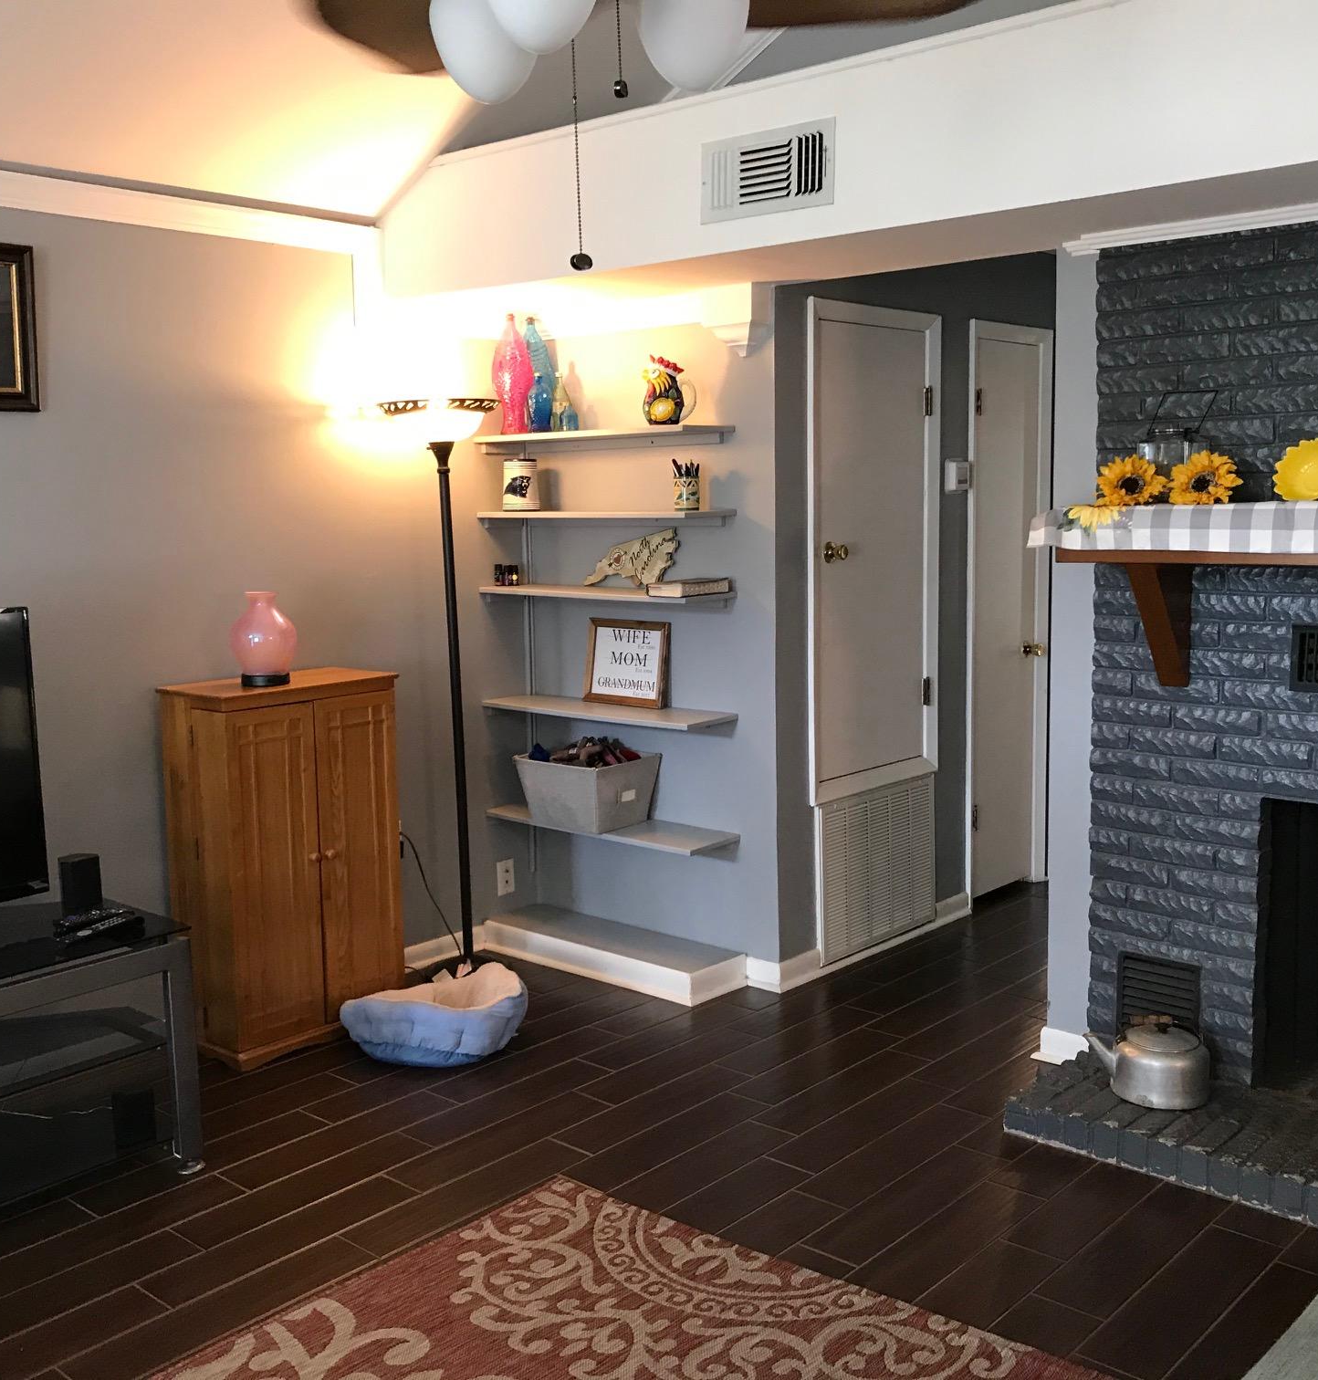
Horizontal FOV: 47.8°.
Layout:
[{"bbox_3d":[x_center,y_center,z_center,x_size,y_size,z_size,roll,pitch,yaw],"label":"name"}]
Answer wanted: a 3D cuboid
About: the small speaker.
[{"bbox_3d":[-1.376,0.463,3.543,0.072,0.130,0.073,6,10,41],"label":"small speaker"}]

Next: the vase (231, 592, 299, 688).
[{"bbox_3d":[-1.116,-0.146,4.200,0.190,0.254,0.190,6,10,41],"label":"vase"}]

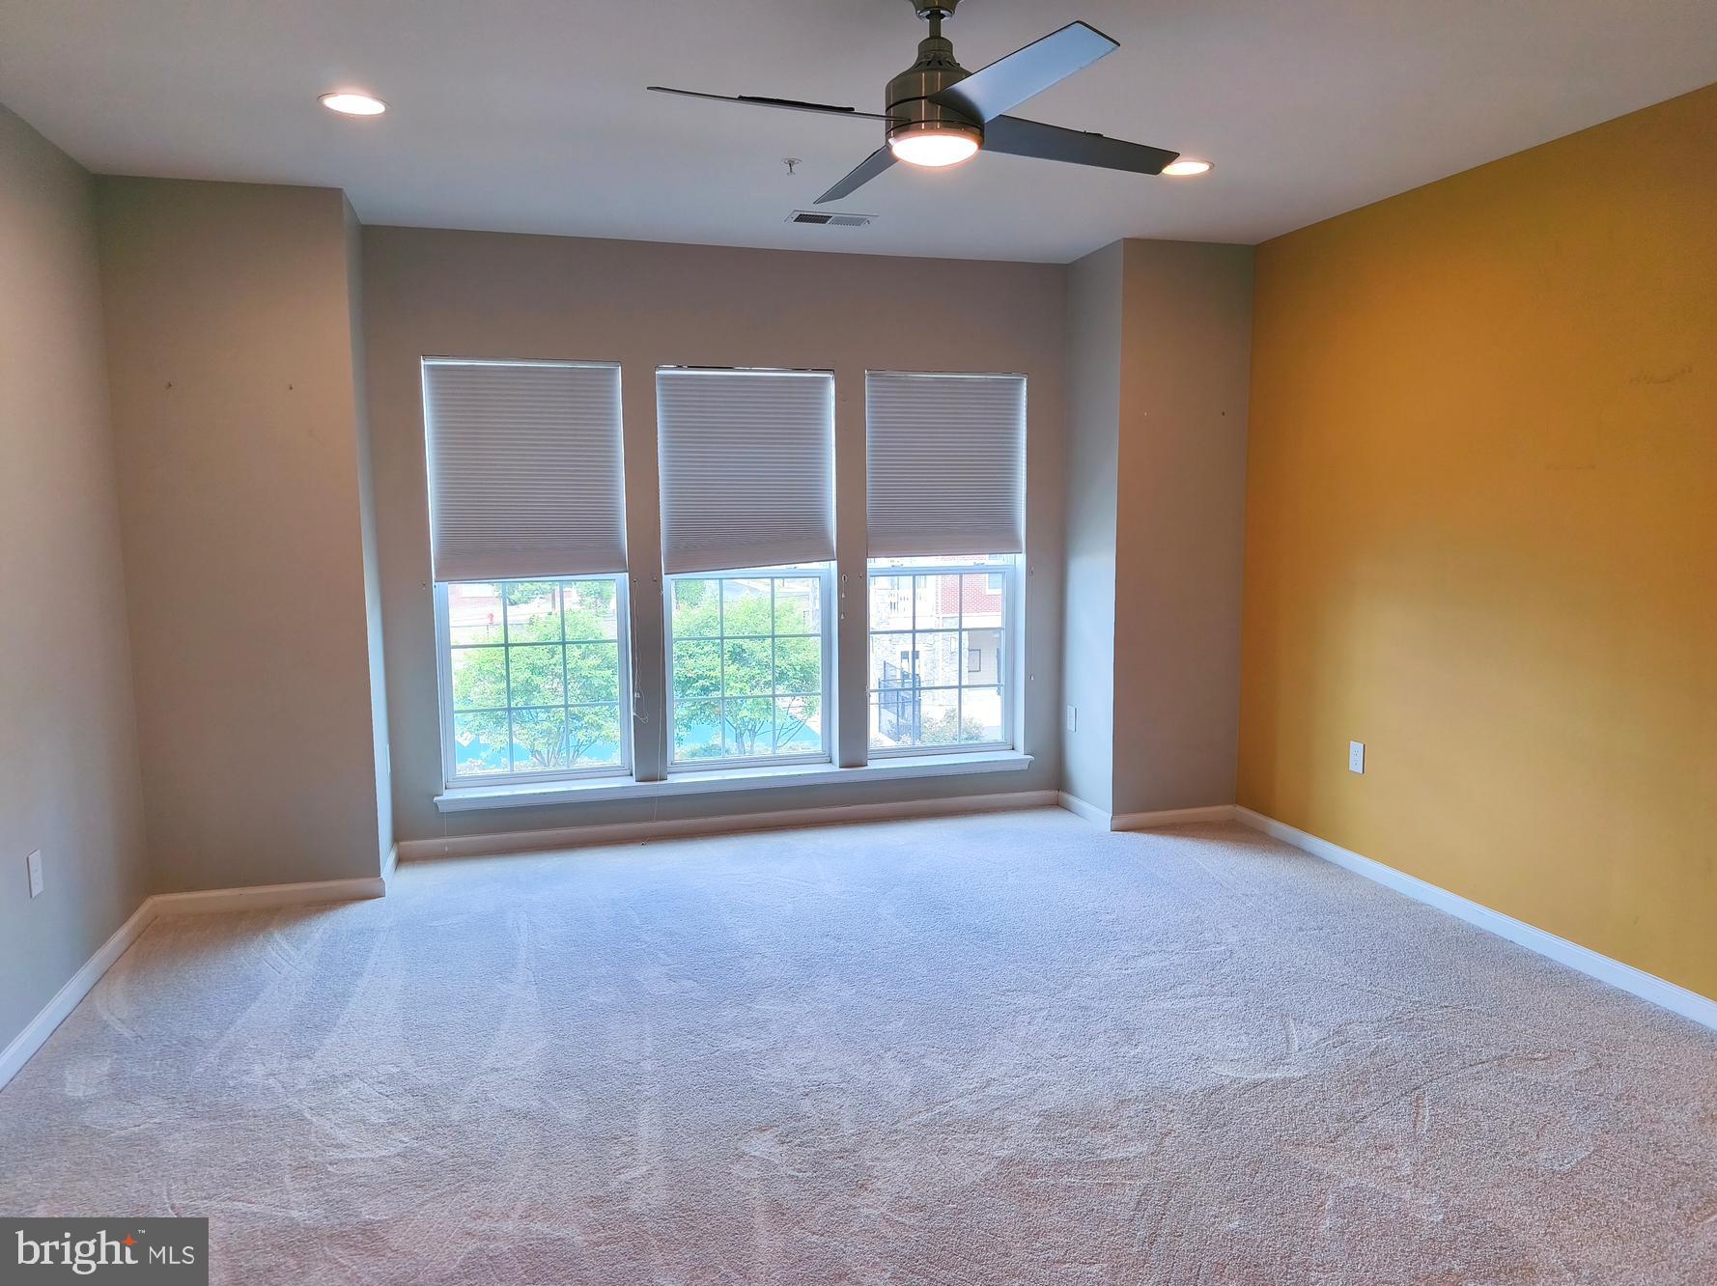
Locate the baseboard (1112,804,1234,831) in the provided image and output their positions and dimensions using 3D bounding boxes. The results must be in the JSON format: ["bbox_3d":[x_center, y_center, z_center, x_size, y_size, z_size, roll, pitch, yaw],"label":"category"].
[{"bbox_3d":[1.517,0.840,5.458,0.688,0.076,0.018,-2,7,-16],"label":"baseboard"}]

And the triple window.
[{"bbox_3d":[-0.520,-0.328,5.377,2.781,1.892,0.123,-2,7,-16],"label":"triple window"}]

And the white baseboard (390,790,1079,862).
[{"bbox_3d":[-0.491,0.854,5.441,3.202,0.076,0.018,-2,7,-16],"label":"white baseboard"}]

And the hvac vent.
[{"bbox_3d":[-0.107,-1.732,4.682,0.360,0.015,0.184,-2,7,-16],"label":"hvac vent"}]

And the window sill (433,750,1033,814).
[{"bbox_3d":[-0.504,0.652,5.452,2.853,0.075,0.179,-2,7,-16],"label":"window sill"}]

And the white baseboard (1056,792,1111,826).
[{"bbox_3d":[1.113,0.823,5.626,0.018,0.076,0.555,-2,7,-16],"label":"white baseboard"}]

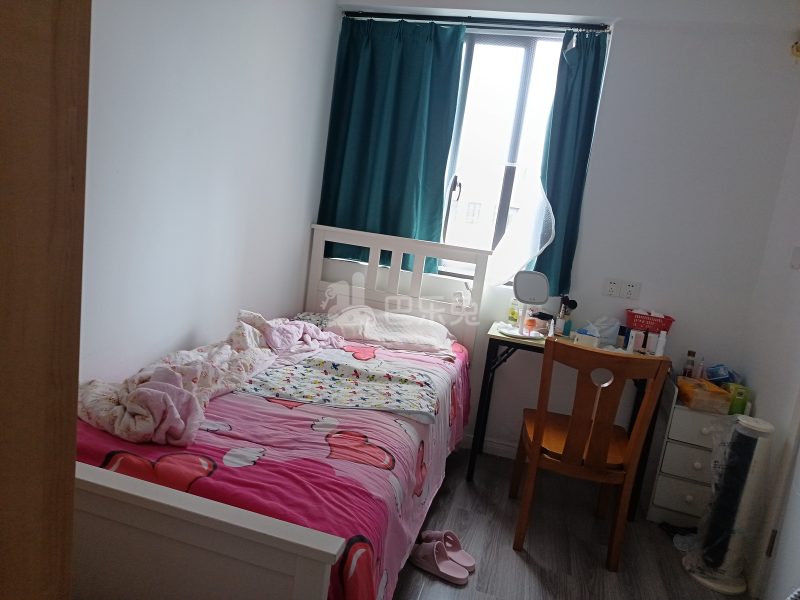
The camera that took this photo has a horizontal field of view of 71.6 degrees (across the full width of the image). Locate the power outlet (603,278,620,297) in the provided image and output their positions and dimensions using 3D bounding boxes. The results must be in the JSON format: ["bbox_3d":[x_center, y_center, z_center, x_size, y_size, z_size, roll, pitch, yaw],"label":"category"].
[{"bbox_3d":[1.073,-0.059,2.802,0.086,0.086,0.012,10,10,13],"label":"power outlet"}]

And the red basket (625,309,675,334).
[{"bbox_3d":[1.208,0.107,2.707,0.210,0.088,0.140,10,10,13],"label":"red basket"}]

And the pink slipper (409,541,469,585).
[{"bbox_3d":[0.147,0.944,2.048,0.240,0.103,0.095,14,12,31],"label":"pink slipper"}]

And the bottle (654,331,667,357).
[{"bbox_3d":[1.188,0.206,2.531,0.038,0.130,0.038,10,10,13],"label":"bottle"}]

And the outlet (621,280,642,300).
[{"bbox_3d":[1.157,-0.046,2.781,0.086,0.086,0.012,10,10,13],"label":"outlet"}]

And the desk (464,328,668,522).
[{"bbox_3d":[0.782,0.566,2.726,0.810,0.750,0.400,10,10,13],"label":"desk"}]

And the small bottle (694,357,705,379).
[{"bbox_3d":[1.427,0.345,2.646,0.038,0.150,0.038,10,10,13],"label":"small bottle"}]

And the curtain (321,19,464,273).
[{"bbox_3d":[-0.056,-0.836,3.053,0.740,1.315,0.100,10,10,13],"label":"curtain"}]

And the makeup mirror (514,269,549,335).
[{"bbox_3d":[0.605,0.017,2.619,0.165,0.315,0.110,9,10,6],"label":"makeup mirror"}]

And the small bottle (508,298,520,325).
[{"bbox_3d":[0.593,0.068,2.902,0.052,0.147,0.050,10,10,13],"label":"small bottle"}]

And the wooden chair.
[{"bbox_3d":[0.741,0.568,2.288,0.450,0.885,0.500,10,10,10],"label":"wooden chair"}]

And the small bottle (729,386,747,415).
[{"bbox_3d":[1.516,0.448,2.492,0.065,0.130,0.060,10,10,13],"label":"small bottle"}]

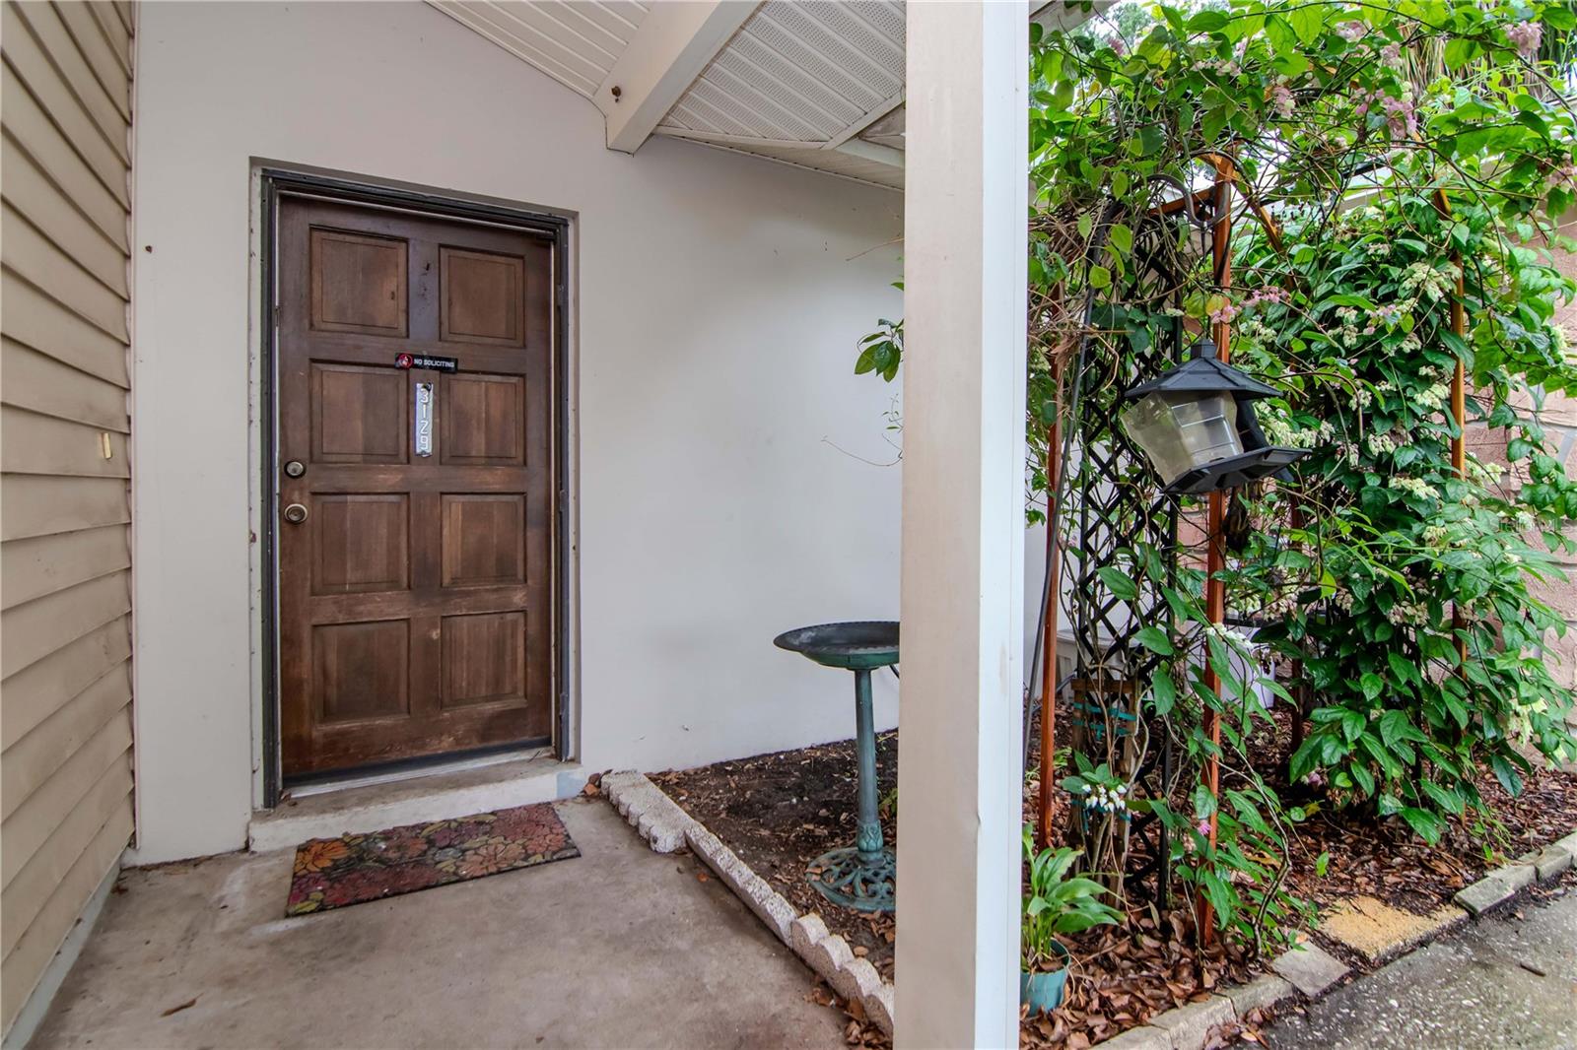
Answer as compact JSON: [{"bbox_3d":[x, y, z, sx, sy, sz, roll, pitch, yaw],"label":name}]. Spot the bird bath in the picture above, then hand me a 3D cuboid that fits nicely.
[{"bbox_3d":[0.222,0.682,2.080,0.520,0.710,0.520,0,1,0],"label":"bird bath"}]

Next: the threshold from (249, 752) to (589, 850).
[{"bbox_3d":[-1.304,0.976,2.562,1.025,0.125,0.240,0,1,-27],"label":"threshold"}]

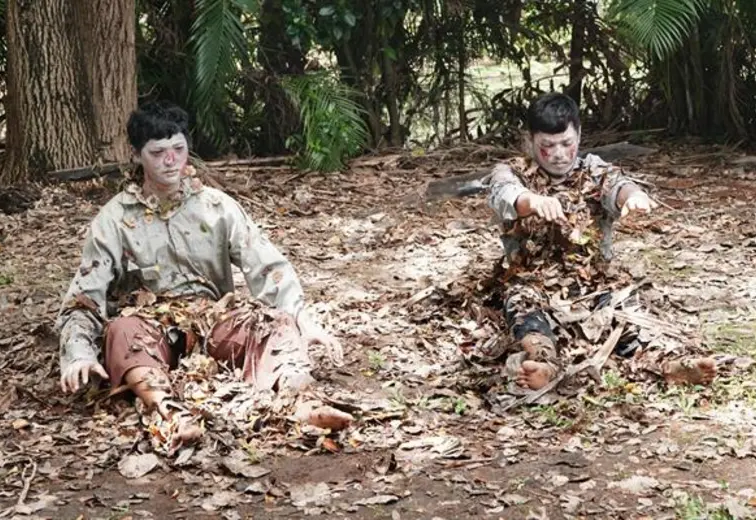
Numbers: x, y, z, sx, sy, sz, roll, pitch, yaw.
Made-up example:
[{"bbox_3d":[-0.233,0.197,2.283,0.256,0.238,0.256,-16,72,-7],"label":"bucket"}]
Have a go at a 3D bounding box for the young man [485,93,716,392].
[{"bbox_3d":[0.650,-0.107,5.240,0.630,0.820,1.000,-2,13,-8],"label":"young man"}]

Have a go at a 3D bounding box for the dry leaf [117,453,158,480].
[{"bbox_3d":[-0.620,0.533,4.204,0.110,0.035,0.115,-2,13,-10],"label":"dry leaf"}]

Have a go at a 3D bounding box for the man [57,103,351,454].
[{"bbox_3d":[-0.490,-0.004,4.751,0.820,0.840,1.000,-3,13,-12],"label":"man"}]

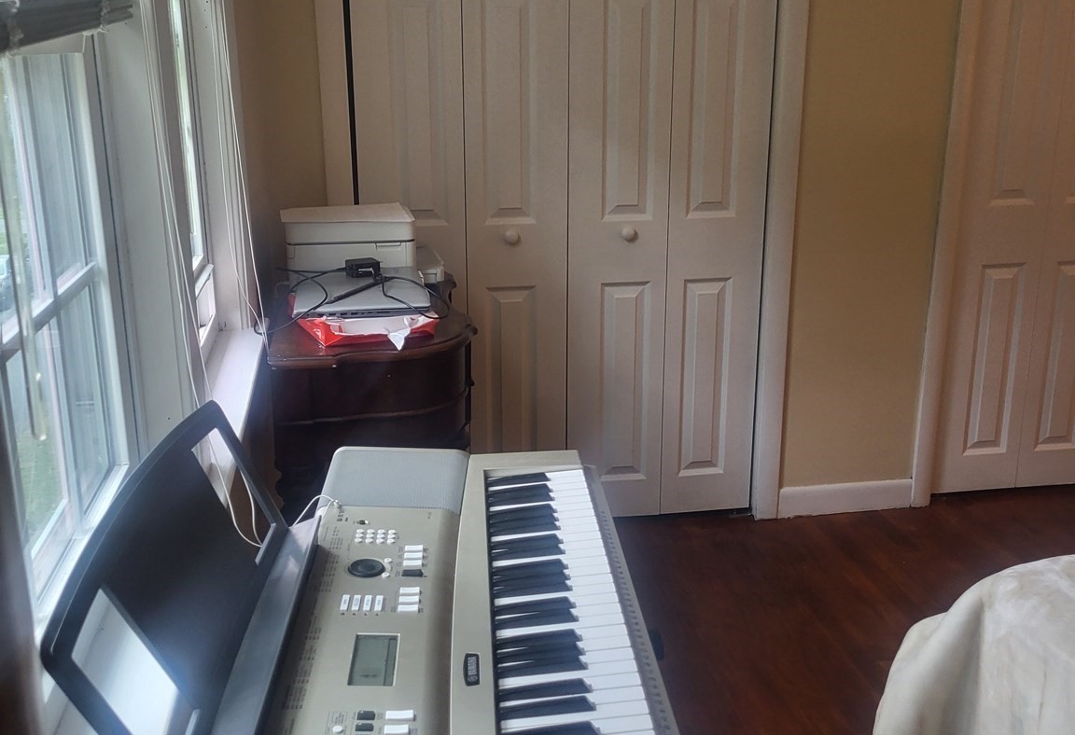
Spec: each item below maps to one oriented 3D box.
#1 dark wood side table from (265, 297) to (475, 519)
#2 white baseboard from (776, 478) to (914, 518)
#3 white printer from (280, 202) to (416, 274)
[{"bbox_3d":[-0.366,0.277,2.605,0.435,0.875,0.840,-3,16,-8],"label":"dark wood side table"},{"bbox_3d":[0.998,0.423,3.483,0.445,0.096,0.016,-3,16,-8],"label":"white baseboard"},{"bbox_3d":[-0.477,-0.312,2.763,0.330,0.168,0.375,-3,17,-10],"label":"white printer"}]

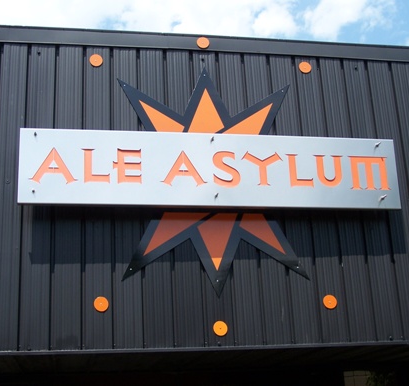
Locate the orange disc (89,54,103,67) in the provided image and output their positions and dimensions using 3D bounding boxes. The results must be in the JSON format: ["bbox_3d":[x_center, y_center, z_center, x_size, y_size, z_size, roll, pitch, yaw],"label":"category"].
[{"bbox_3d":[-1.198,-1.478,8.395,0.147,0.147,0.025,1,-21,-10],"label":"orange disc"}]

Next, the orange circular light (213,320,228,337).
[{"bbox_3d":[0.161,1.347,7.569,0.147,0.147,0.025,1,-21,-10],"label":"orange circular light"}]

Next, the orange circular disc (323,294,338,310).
[{"bbox_3d":[1.218,1.054,7.348,0.138,0.138,0.020,1,-20,-10],"label":"orange circular disc"}]

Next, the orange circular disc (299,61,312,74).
[{"bbox_3d":[1.093,-1.363,8.213,0.138,0.138,0.020,1,-20,-10],"label":"orange circular disc"}]

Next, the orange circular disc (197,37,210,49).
[{"bbox_3d":[-0.013,-1.607,8.093,0.138,0.138,0.020,1,-20,-10],"label":"orange circular disc"}]

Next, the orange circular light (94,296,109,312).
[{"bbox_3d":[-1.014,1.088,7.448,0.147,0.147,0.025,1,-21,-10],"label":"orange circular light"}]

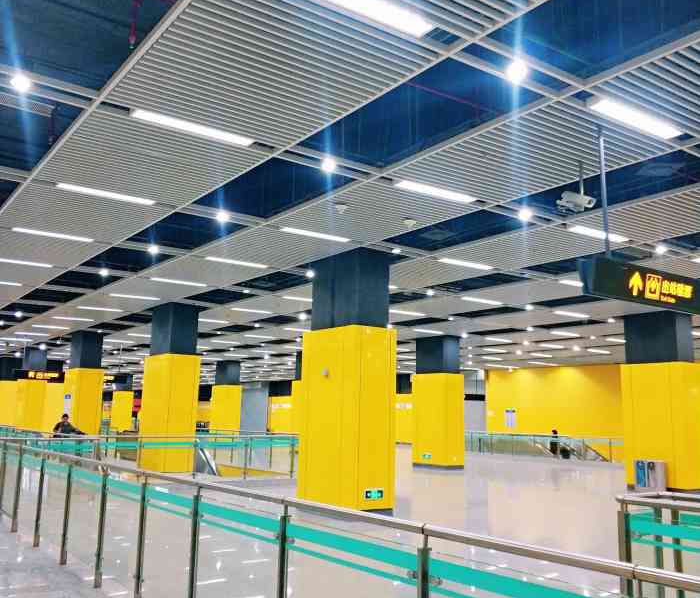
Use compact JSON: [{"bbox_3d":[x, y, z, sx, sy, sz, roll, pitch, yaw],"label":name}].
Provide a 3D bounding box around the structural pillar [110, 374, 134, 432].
[{"bbox_3d":[-15.938,7.437,51.416,0.871,4.338,1.611,8,-11,-34],"label":"structural pillar"}]

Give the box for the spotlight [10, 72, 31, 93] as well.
[{"bbox_3d":[-2.839,-1.871,6.303,0.170,0.110,0.170,8,-11,-34],"label":"spotlight"}]

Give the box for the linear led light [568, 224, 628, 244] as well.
[{"bbox_3d":[3.640,-0.962,10.621,1.210,0.070,0.160,8,-11,-34],"label":"linear led light"}]

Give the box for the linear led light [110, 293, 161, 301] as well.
[{"bbox_3d":[-5.182,-0.039,17.612,1.210,0.070,0.160,8,-11,-34],"label":"linear led light"}]

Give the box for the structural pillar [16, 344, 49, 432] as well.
[{"bbox_3d":[-14.261,4.417,32.709,0.871,4.338,1.611,8,-11,-34],"label":"structural pillar"}]

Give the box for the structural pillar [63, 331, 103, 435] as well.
[{"bbox_3d":[-9.522,3.436,26.055,0.871,4.338,1.611,8,-11,-34],"label":"structural pillar"}]

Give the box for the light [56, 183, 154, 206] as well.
[{"bbox_3d":[-3.148,-1.351,9.429,1.230,0.080,0.150,8,-11,-34],"label":"light"}]

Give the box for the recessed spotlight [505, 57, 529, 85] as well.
[{"bbox_3d":[1.352,-1.841,5.903,0.170,0.110,0.170,8,-11,-34],"label":"recessed spotlight"}]

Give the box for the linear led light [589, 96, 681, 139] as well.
[{"bbox_3d":[2.631,-1.636,6.647,1.210,0.070,0.160,8,-11,-34],"label":"linear led light"}]

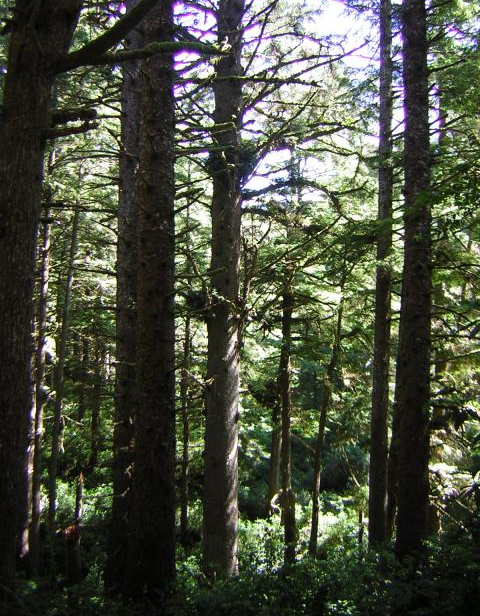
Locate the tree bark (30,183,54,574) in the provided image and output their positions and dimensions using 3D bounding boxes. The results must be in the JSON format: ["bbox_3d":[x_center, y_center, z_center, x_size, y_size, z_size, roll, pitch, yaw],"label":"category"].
[{"bbox_3d":[-2.906,0.977,9.815,0.159,5.722,0.159,2,-4,-16],"label":"tree bark"}]

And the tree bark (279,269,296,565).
[{"bbox_3d":[0.726,1.603,9.962,0.189,4.329,0.189,0,-4,4],"label":"tree bark"}]

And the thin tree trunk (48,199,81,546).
[{"bbox_3d":[-3.159,1.101,12.000,0.140,6.260,0.140,4,-4,-14],"label":"thin tree trunk"}]

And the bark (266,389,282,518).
[{"bbox_3d":[0.673,2.790,12.888,0.232,2.336,0.232,4,-4,4],"label":"bark"}]

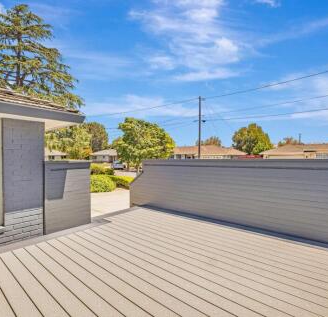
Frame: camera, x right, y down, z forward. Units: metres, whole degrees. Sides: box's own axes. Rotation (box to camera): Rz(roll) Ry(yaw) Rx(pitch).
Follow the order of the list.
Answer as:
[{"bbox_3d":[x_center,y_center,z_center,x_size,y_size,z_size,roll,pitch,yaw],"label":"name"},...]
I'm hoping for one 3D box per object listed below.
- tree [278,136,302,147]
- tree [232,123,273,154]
[{"bbox_3d":[35.100,-2.100,55.000,7.300,8.000,7.300,0,0,0],"label":"tree"},{"bbox_3d":[20.500,-3.250,46.000,9.200,10.200,9.200,0,0,0],"label":"tree"}]

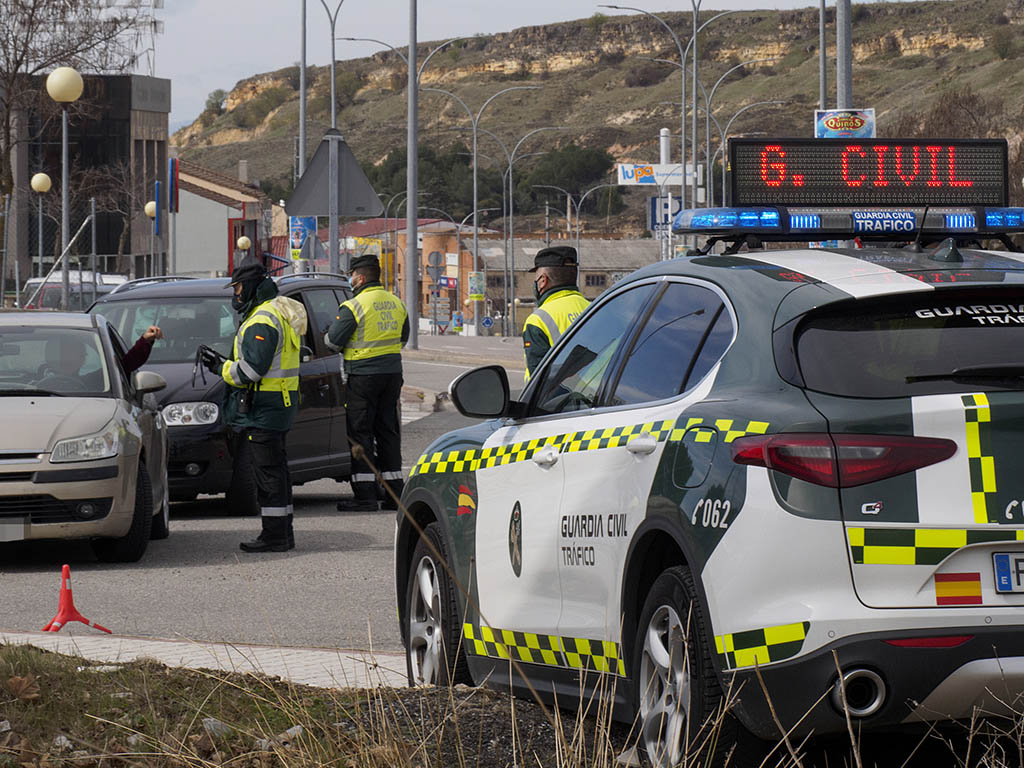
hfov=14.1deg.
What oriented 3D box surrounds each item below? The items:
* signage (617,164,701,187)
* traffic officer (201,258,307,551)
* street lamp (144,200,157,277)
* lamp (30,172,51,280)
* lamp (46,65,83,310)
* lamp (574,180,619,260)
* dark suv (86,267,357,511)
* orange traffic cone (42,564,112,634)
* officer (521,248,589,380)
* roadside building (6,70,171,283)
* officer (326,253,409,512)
[{"bbox_3d":[8.606,-12.112,240.000,4.900,1.200,0.400,0,1,-5],"label":"signage"},{"bbox_3d":[-1.585,0.141,25.400,0.640,1.780,0.580,0,1,5],"label":"traffic officer"},{"bbox_3d":[-9.969,-2.862,115.000,0.470,4.400,0.470,0,1,0],"label":"street lamp"},{"bbox_3d":[-10.679,-2.578,94.000,0.470,4.400,0.470,0,1,0],"label":"lamp"},{"bbox_3d":[-5.610,-1.780,52.000,0.470,4.400,0.470,0,1,0],"label":"lamp"},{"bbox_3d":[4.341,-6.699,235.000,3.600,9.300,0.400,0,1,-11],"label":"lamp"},{"bbox_3d":[-2.257,0.051,30.300,1.840,1.690,4.430,0,1,15],"label":"dark suv"},{"bbox_3d":[-1.983,0.988,18.900,0.330,0.330,0.340,0,1,0],"label":"orange traffic cone"},{"bbox_3d":[0.256,0.219,20.200,0.420,1.780,0.560,1,2,41],"label":"officer"},{"bbox_3d":[-14.300,-5.800,141.000,6.200,9.000,6.500,0,1,-6],"label":"roadside building"},{"bbox_3d":[-1.022,-0.007,29.300,0.440,1.810,0.580,1,2,40],"label":"officer"}]

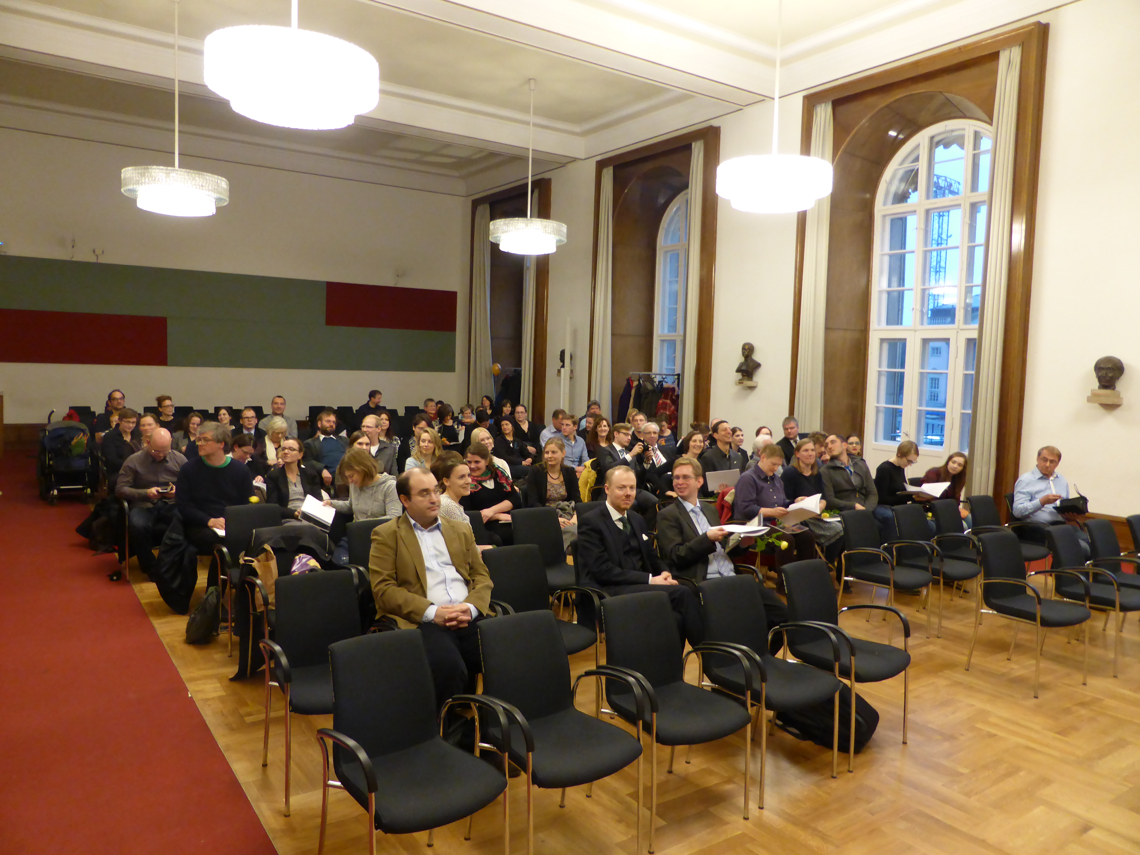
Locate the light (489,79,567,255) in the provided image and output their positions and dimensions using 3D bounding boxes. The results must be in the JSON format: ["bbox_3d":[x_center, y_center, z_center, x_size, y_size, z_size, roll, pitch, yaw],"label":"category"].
[{"bbox_3d":[-0.627,-4.171,13.139,1.240,2.690,1.240,1,4,0],"label":"light"}]

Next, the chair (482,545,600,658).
[{"bbox_3d":[-0.179,1.109,4.306,0.540,0.864,0.556,-2,5,-36],"label":"chair"}]

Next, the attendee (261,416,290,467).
[{"bbox_3d":[-2.882,0.548,8.229,0.500,1.287,0.750,-1,5,-33],"label":"attendee"}]

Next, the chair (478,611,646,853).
[{"bbox_3d":[-0.079,1.196,3.143,0.540,0.865,0.560,-1,5,-33],"label":"chair"}]

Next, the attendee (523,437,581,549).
[{"bbox_3d":[-0.084,0.733,6.595,0.505,1.278,0.768,0,5,-21],"label":"attendee"}]

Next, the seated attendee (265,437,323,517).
[{"bbox_3d":[-2.140,0.699,6.623,0.500,1.210,0.800,-1,5,-26],"label":"seated attendee"}]

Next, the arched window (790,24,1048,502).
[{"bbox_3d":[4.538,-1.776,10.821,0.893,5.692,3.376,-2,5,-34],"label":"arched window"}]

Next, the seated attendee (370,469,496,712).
[{"bbox_3d":[-0.557,0.894,3.800,0.580,1.340,0.840,-2,6,-39],"label":"seated attendee"}]

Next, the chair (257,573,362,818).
[{"bbox_3d":[-1.051,1.150,3.692,0.530,0.885,0.560,-1,5,-31],"label":"chair"}]

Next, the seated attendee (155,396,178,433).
[{"bbox_3d":[-5.149,0.280,10.524,0.500,1.320,0.750,-2,5,-37],"label":"seated attendee"}]

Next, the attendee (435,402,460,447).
[{"bbox_3d":[-1.652,0.317,11.776,0.500,1.282,0.750,-1,5,-30],"label":"attendee"}]

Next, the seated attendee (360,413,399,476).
[{"bbox_3d":[-2.075,0.509,8.880,0.545,1.278,0.758,0,5,-21],"label":"seated attendee"}]

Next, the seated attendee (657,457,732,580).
[{"bbox_3d":[0.833,0.858,4.772,0.580,1.340,0.830,-1,5,-34],"label":"seated attendee"}]

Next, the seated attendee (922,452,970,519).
[{"bbox_3d":[3.658,0.798,7.695,0.500,1.160,0.820,-1,5,-34],"label":"seated attendee"}]

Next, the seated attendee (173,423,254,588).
[{"bbox_3d":[-2.643,0.662,6.170,0.560,1.350,0.800,-1,5,-32],"label":"seated attendee"}]

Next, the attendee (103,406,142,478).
[{"bbox_3d":[-4.162,0.512,7.783,0.500,1.320,0.780,-2,6,-40],"label":"attendee"}]

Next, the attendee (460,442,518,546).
[{"bbox_3d":[-0.633,0.753,6.225,0.535,1.262,0.788,1,4,-13],"label":"attendee"}]

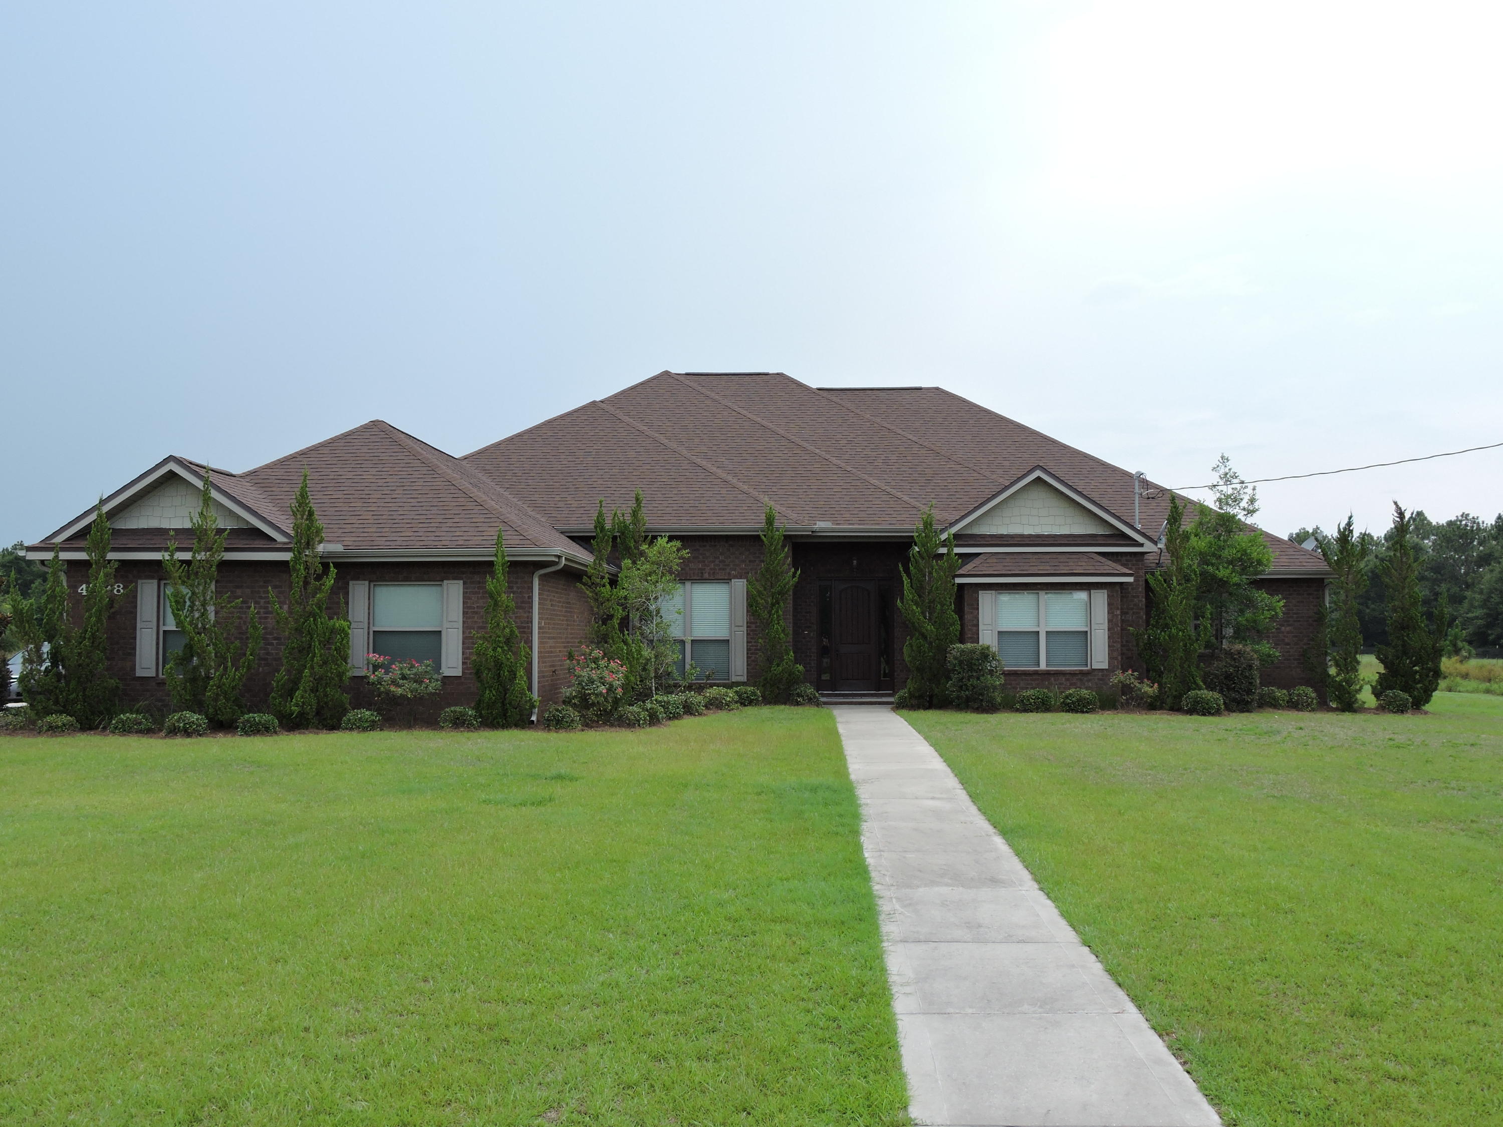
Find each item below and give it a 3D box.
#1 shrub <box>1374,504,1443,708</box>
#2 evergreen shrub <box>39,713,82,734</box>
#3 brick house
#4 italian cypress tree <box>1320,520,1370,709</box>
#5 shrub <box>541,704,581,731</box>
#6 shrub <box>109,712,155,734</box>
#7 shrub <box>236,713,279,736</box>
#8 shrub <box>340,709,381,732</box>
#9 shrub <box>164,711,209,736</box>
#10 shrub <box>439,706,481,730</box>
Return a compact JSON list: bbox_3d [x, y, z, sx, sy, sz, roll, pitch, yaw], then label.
[{"bbox_3d":[13.252,0.841,28.900,1.374,4.121,1.305,0,-3,2],"label":"shrub"},{"bbox_3d":[-10.426,2.416,21.600,0.655,0.325,0.622,0,-3,2],"label":"evergreen shrub"},{"bbox_3d":[0.570,-0.910,33.400,23.700,8.200,21.400,0,-3,2],"label":"brick house"},{"bbox_3d":[11.712,0.986,28.300,0.997,3.850,0.947,0,-3,2],"label":"italian cypress tree"},{"bbox_3d":[-2.925,2.373,22.100,0.616,0.425,0.585,0,-3,2],"label":"shrub"},{"bbox_3d":[-9.338,2.407,21.600,0.708,0.343,0.673,0,-3,2],"label":"shrub"},{"bbox_3d":[-7.418,2.423,21.500,0.652,0.359,0.619,0,-3,2],"label":"shrub"},{"bbox_3d":[-5.977,2.405,21.900,0.628,0.348,0.597,0,-3,2],"label":"shrub"},{"bbox_3d":[-8.445,2.394,21.400,0.666,0.394,0.633,0,-3,2],"label":"shrub"},{"bbox_3d":[-4.501,2.391,22.100,0.652,0.388,0.619,0,-3,2],"label":"shrub"}]

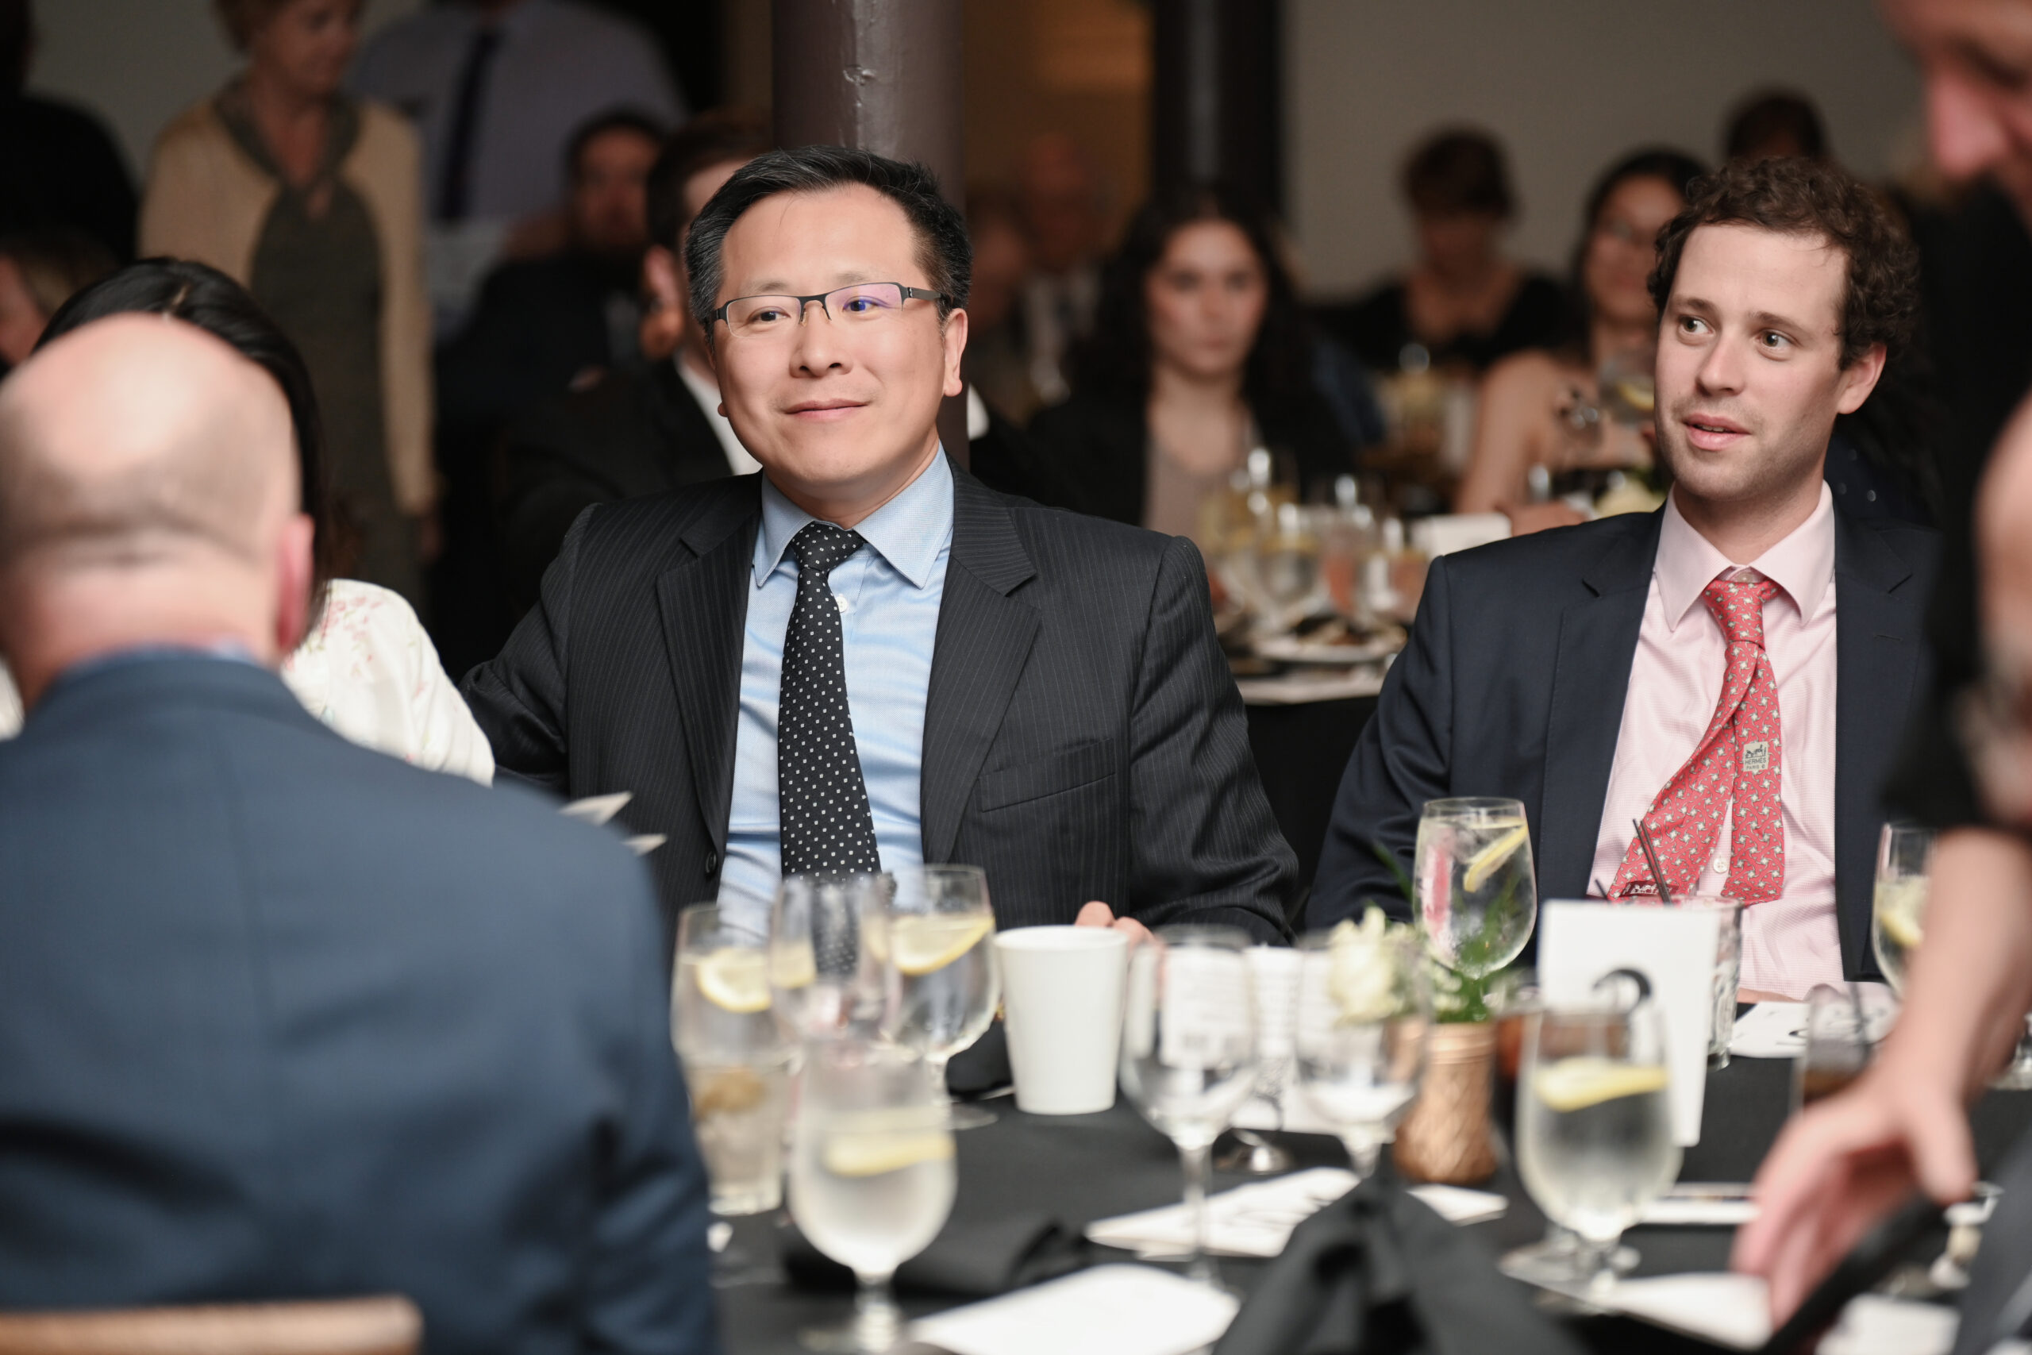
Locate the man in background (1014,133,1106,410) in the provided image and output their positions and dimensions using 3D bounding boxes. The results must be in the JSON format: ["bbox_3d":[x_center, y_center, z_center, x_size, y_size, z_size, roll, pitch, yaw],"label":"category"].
[{"bbox_3d":[0.031,-0.340,12.296,0.540,1.186,0.750,2,6,25],"label":"man in background"}]

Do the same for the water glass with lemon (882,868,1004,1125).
[{"bbox_3d":[-0.050,0.198,4.421,0.080,0.155,0.080,-1,6,0],"label":"water glass with lemon"}]

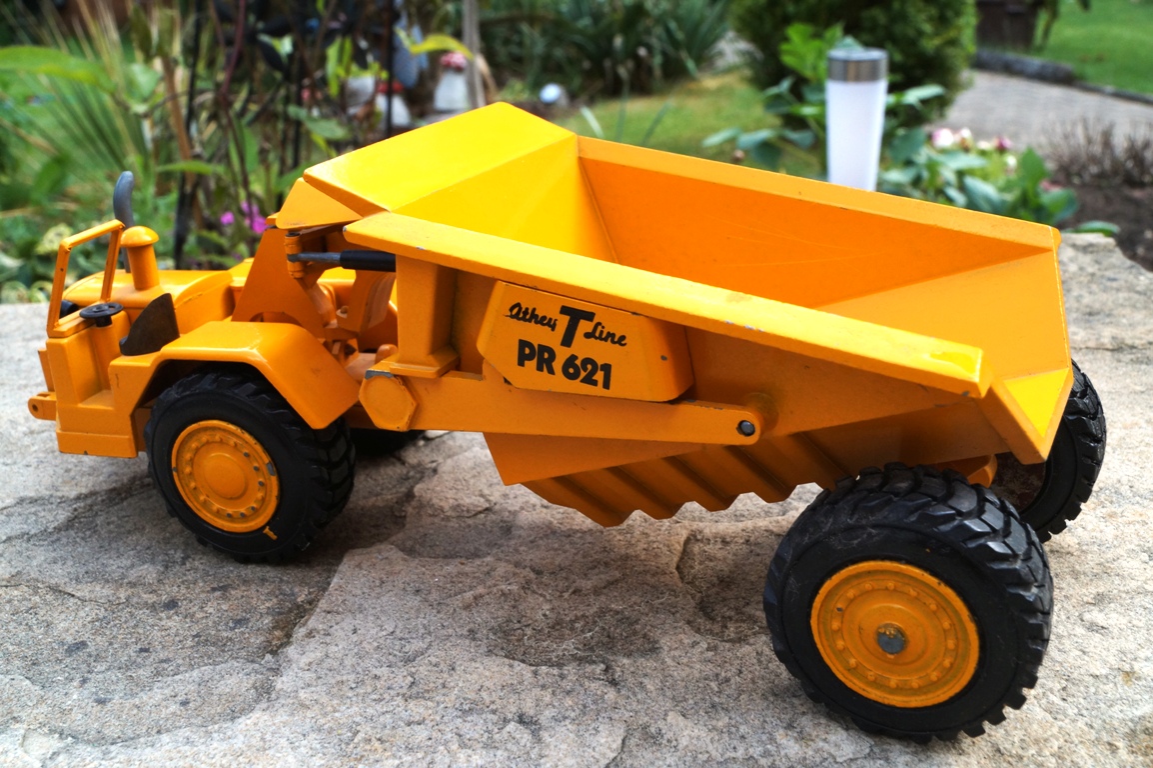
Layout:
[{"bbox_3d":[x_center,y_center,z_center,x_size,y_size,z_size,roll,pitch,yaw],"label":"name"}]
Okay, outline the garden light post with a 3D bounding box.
[{"bbox_3d":[0.306,-0.200,1.297,0.062,0.330,0.062,-2,21,0],"label":"garden light post"}]

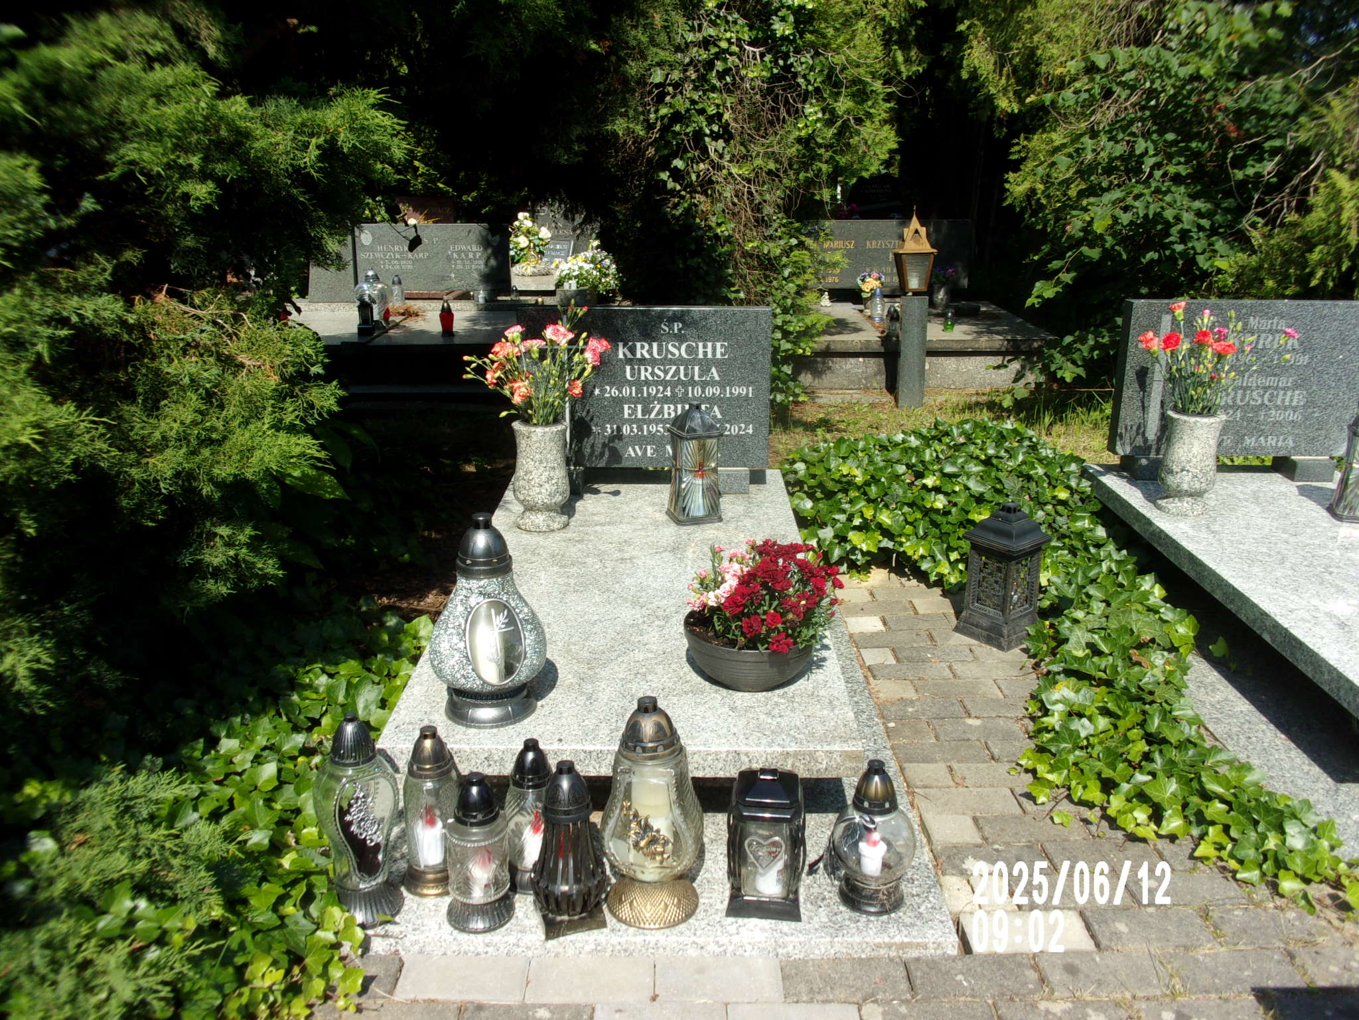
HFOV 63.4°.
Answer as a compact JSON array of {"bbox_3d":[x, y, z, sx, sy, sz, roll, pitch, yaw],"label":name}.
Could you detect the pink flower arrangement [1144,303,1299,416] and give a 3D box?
[{"bbox_3d":[1.365,-0.378,2.790,0.377,0.284,0.270,0,17,0],"label":"pink flower arrangement"}]

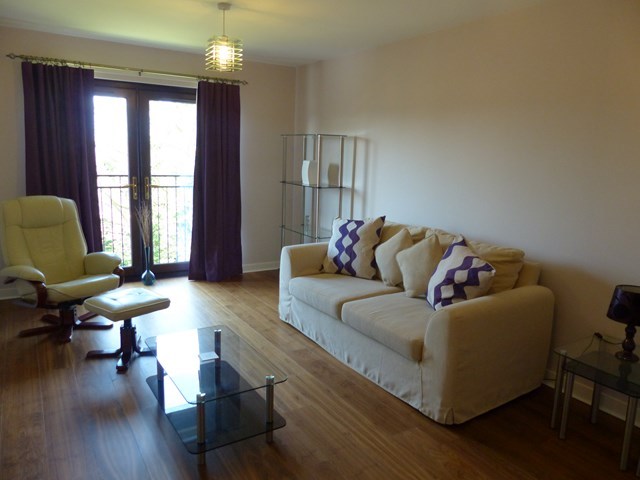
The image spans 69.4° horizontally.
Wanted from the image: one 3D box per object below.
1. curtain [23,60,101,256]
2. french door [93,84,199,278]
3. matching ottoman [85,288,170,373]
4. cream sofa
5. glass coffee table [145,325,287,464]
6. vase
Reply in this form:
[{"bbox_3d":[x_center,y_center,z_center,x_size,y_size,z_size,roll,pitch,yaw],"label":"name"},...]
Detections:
[{"bbox_3d":[-2.378,-0.503,4.330,0.597,2.131,0.133,-5,13,-32],"label":"curtain"},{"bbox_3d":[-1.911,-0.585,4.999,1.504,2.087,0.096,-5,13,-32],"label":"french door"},{"bbox_3d":[-1.330,0.620,3.233,0.387,0.425,0.401,8,12,30],"label":"matching ottoman"},{"bbox_3d":[0.578,0.405,3.536,0.959,0.870,1.991,-5,13,-34],"label":"cream sofa"},{"bbox_3d":[-0.603,0.806,2.568,0.524,0.361,0.833,-5,13,-32],"label":"glass coffee table"},{"bbox_3d":[-1.846,0.255,4.971,0.165,0.448,0.165,-5,13,-32],"label":"vase"}]

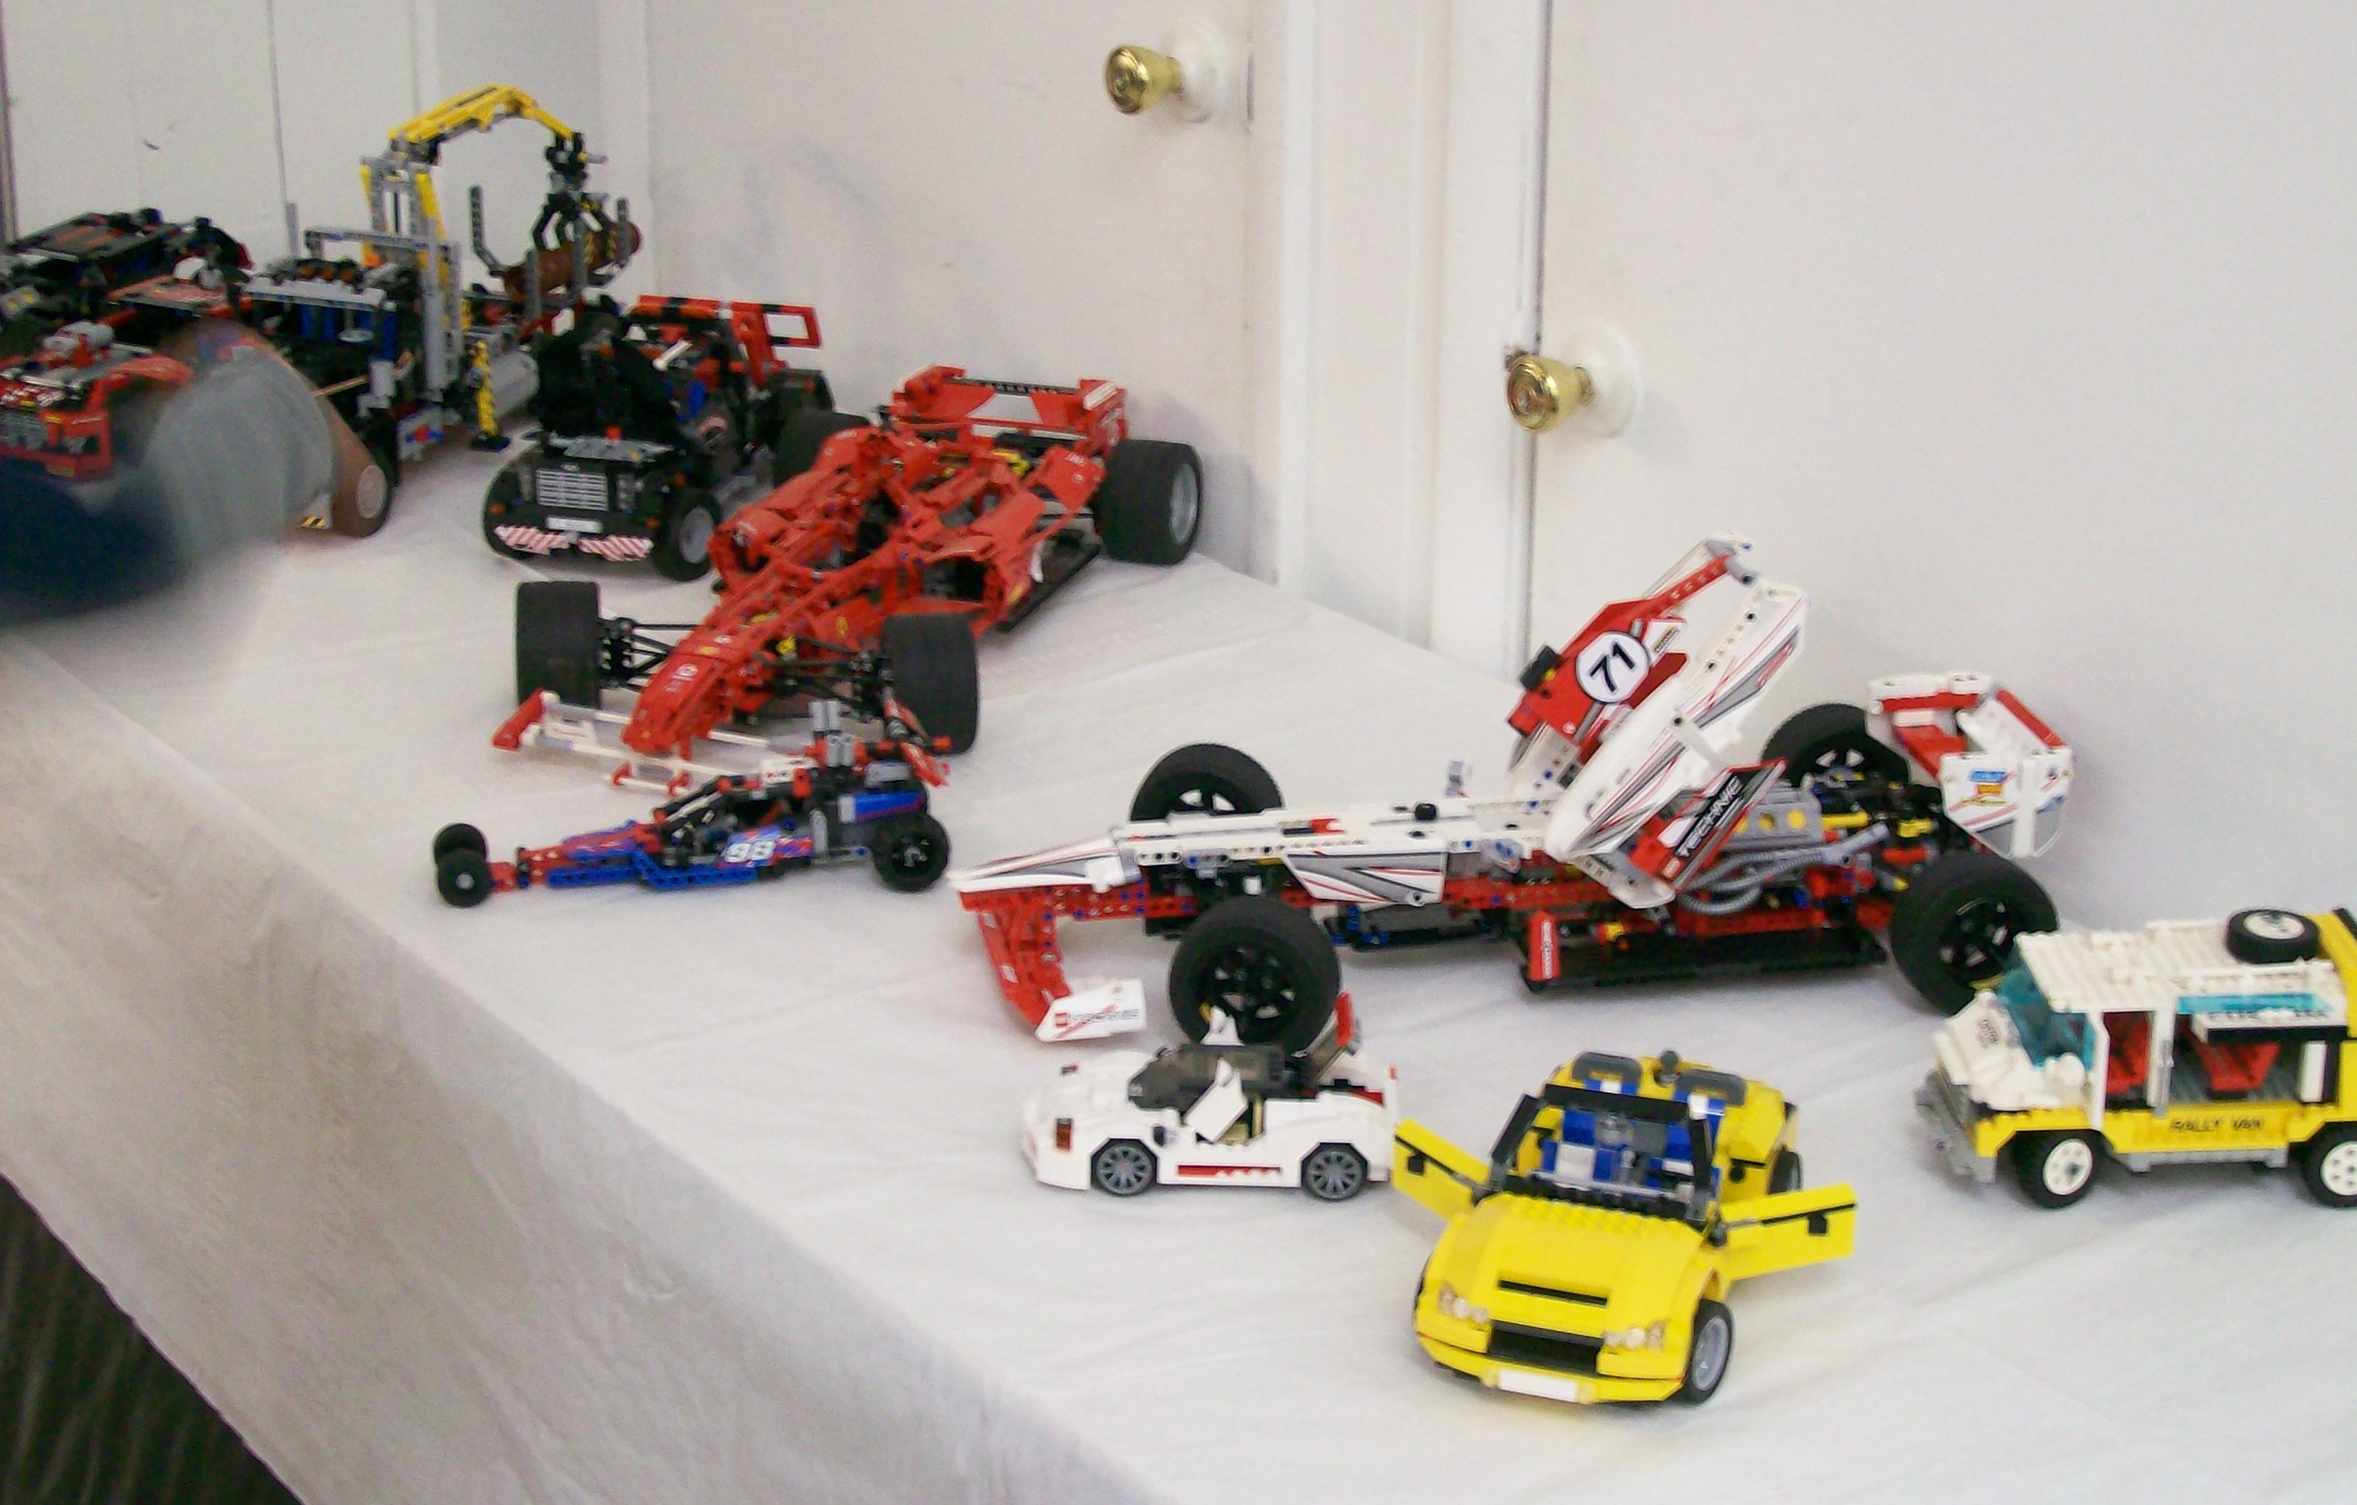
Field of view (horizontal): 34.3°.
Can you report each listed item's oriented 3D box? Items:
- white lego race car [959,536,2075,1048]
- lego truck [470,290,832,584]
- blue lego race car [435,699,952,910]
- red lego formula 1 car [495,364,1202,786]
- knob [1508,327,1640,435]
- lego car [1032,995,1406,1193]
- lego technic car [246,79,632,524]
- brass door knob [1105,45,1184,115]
[{"bbox_3d":[0.166,0.005,1.986,0.573,0.210,0.262,-3,20,-6],"label":"white lego race car"},{"bbox_3d":[-0.370,-0.232,2.756,0.164,0.150,0.305,7,21,21],"label":"lego truck"},{"bbox_3d":[-0.274,0.022,2.124,0.281,0.096,0.125,-4,20,-10],"label":"blue lego race car"},{"bbox_3d":[-0.214,-0.128,2.503,0.296,0.120,0.637,6,21,18],"label":"red lego formula 1 car"},{"bbox_3d":[0.231,-0.218,2.283,0.060,0.065,0.065,-13,23,-31],"label":"knob"},{"bbox_3d":[0.014,0.156,1.764,0.175,0.080,0.071,1,20,5],"label":"lego car"},{"bbox_3d":[-0.573,-0.354,2.911,0.140,0.280,0.452,9,22,25],"label":"lego technic car"},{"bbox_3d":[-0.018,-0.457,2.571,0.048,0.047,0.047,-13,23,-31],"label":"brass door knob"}]

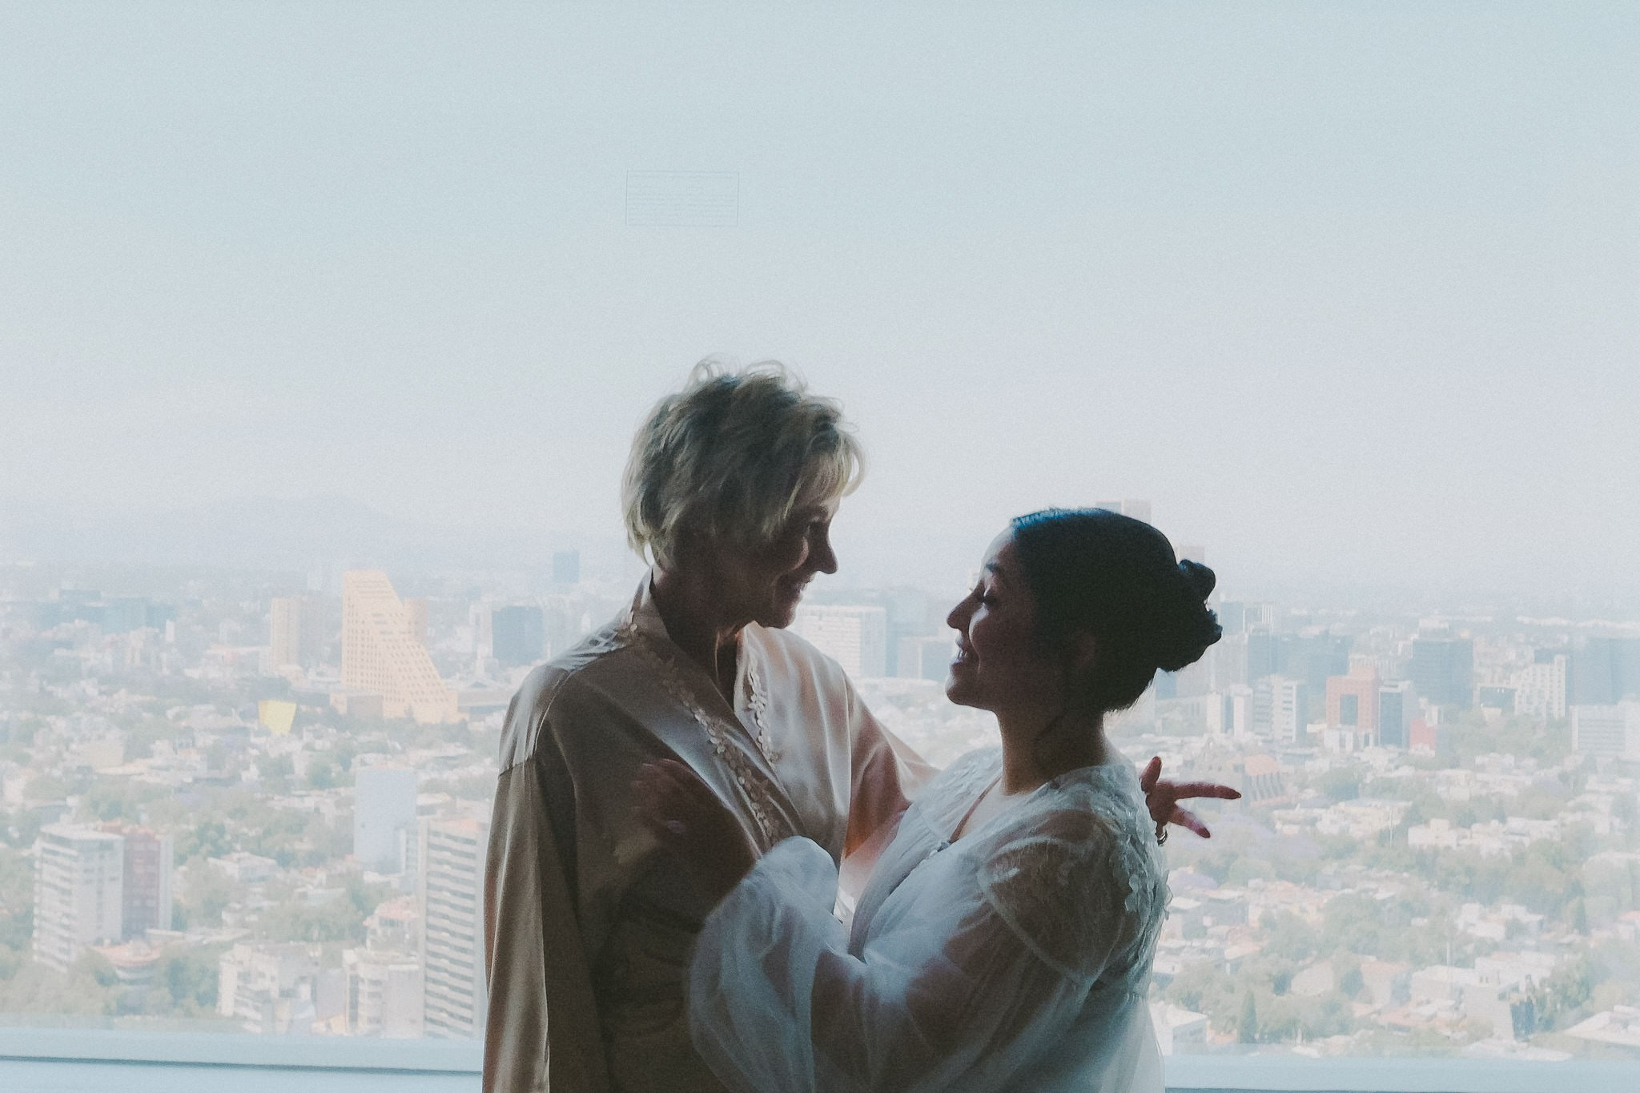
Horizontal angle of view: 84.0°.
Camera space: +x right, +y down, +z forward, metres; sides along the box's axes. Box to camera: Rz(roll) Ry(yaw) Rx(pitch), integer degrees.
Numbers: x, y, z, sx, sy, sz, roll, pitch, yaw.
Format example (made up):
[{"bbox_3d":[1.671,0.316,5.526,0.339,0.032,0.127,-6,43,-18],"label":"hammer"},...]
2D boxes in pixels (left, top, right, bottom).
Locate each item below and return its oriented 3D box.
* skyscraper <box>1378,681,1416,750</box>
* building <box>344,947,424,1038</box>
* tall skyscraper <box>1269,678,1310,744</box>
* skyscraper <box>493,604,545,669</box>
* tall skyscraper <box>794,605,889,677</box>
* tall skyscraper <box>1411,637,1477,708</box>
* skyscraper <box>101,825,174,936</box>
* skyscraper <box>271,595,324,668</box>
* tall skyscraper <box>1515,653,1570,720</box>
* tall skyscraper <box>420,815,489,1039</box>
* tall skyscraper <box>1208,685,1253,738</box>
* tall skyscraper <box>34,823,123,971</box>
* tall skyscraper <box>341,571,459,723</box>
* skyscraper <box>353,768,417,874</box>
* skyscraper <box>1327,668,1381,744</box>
[{"bbox_3d":[322.810,96.030,509.560,21.000,40.500,11.200,2,-2,-44],"label":"skyscraper"},{"bbox_3d":[-93.720,97.270,196.440,15.000,18.000,9.000,1,-1,-8],"label":"building"},{"bbox_3d":[251.610,93.400,489.080,12.500,43.000,18.000,0,-2,44],"label":"tall skyscraper"},{"bbox_3d":[-261.510,78.710,790.000,33.540,53.010,27.950,0,-1,30],"label":"skyscraper"},{"bbox_3d":[16.020,75.980,735.000,59.870,55.110,51.890,0,-1,27],"label":"tall skyscraper"},{"bbox_3d":[447.250,92.100,655.000,38.230,49.810,27.610,2,-1,-38],"label":"tall skyscraper"},{"bbox_3d":[-178.170,89.470,237.750,15.000,32.000,10.500,1,-1,-12],"label":"skyscraper"},{"bbox_3d":[-461.580,76.940,804.230,30.000,65.500,25.000,0,-1,14],"label":"skyscraper"},{"bbox_3d":[471.410,91.070,595.000,25.830,41.810,16.140,0,-2,45],"label":"tall skyscraper"},{"bbox_3d":[-73.700,83.060,197.820,17.000,48.000,17.000,0,-1,28],"label":"tall skyscraper"},{"bbox_3d":[234.350,94.360,520.000,20.180,27.260,15.090,0,-1,42],"label":"tall skyscraper"},{"bbox_3d":[-180.600,85.330,222.000,19.500,31.000,11.000,0,-1,27],"label":"tall skyscraper"},{"bbox_3d":[-243.380,56.190,525.000,60.240,81.680,25.680,0,-1,28],"label":"tall skyscraper"},{"bbox_3d":[-136.880,88.280,287.070,16.300,35.500,12.000,1,-1,-14],"label":"skyscraper"},{"bbox_3d":[310.030,92.750,529.020,22.500,47.500,22.000,0,-2,43],"label":"skyscraper"}]

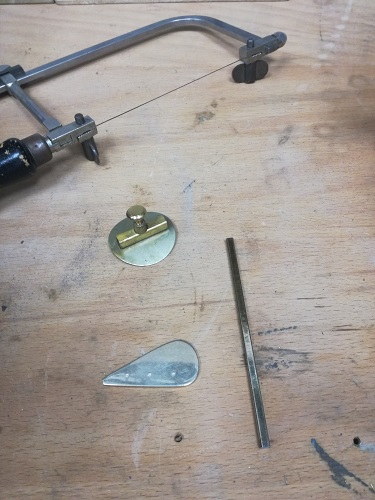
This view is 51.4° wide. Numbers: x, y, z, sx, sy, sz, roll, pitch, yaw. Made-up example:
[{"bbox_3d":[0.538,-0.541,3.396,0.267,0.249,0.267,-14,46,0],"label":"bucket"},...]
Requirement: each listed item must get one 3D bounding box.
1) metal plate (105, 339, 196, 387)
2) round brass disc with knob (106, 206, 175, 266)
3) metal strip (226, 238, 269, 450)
[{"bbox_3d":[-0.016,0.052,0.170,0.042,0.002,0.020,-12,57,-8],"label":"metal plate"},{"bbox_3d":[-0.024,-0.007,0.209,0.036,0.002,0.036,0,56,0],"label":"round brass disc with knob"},{"bbox_3d":[0.027,0.036,0.180,0.003,0.003,0.100,-4,56,-2],"label":"metal strip"}]

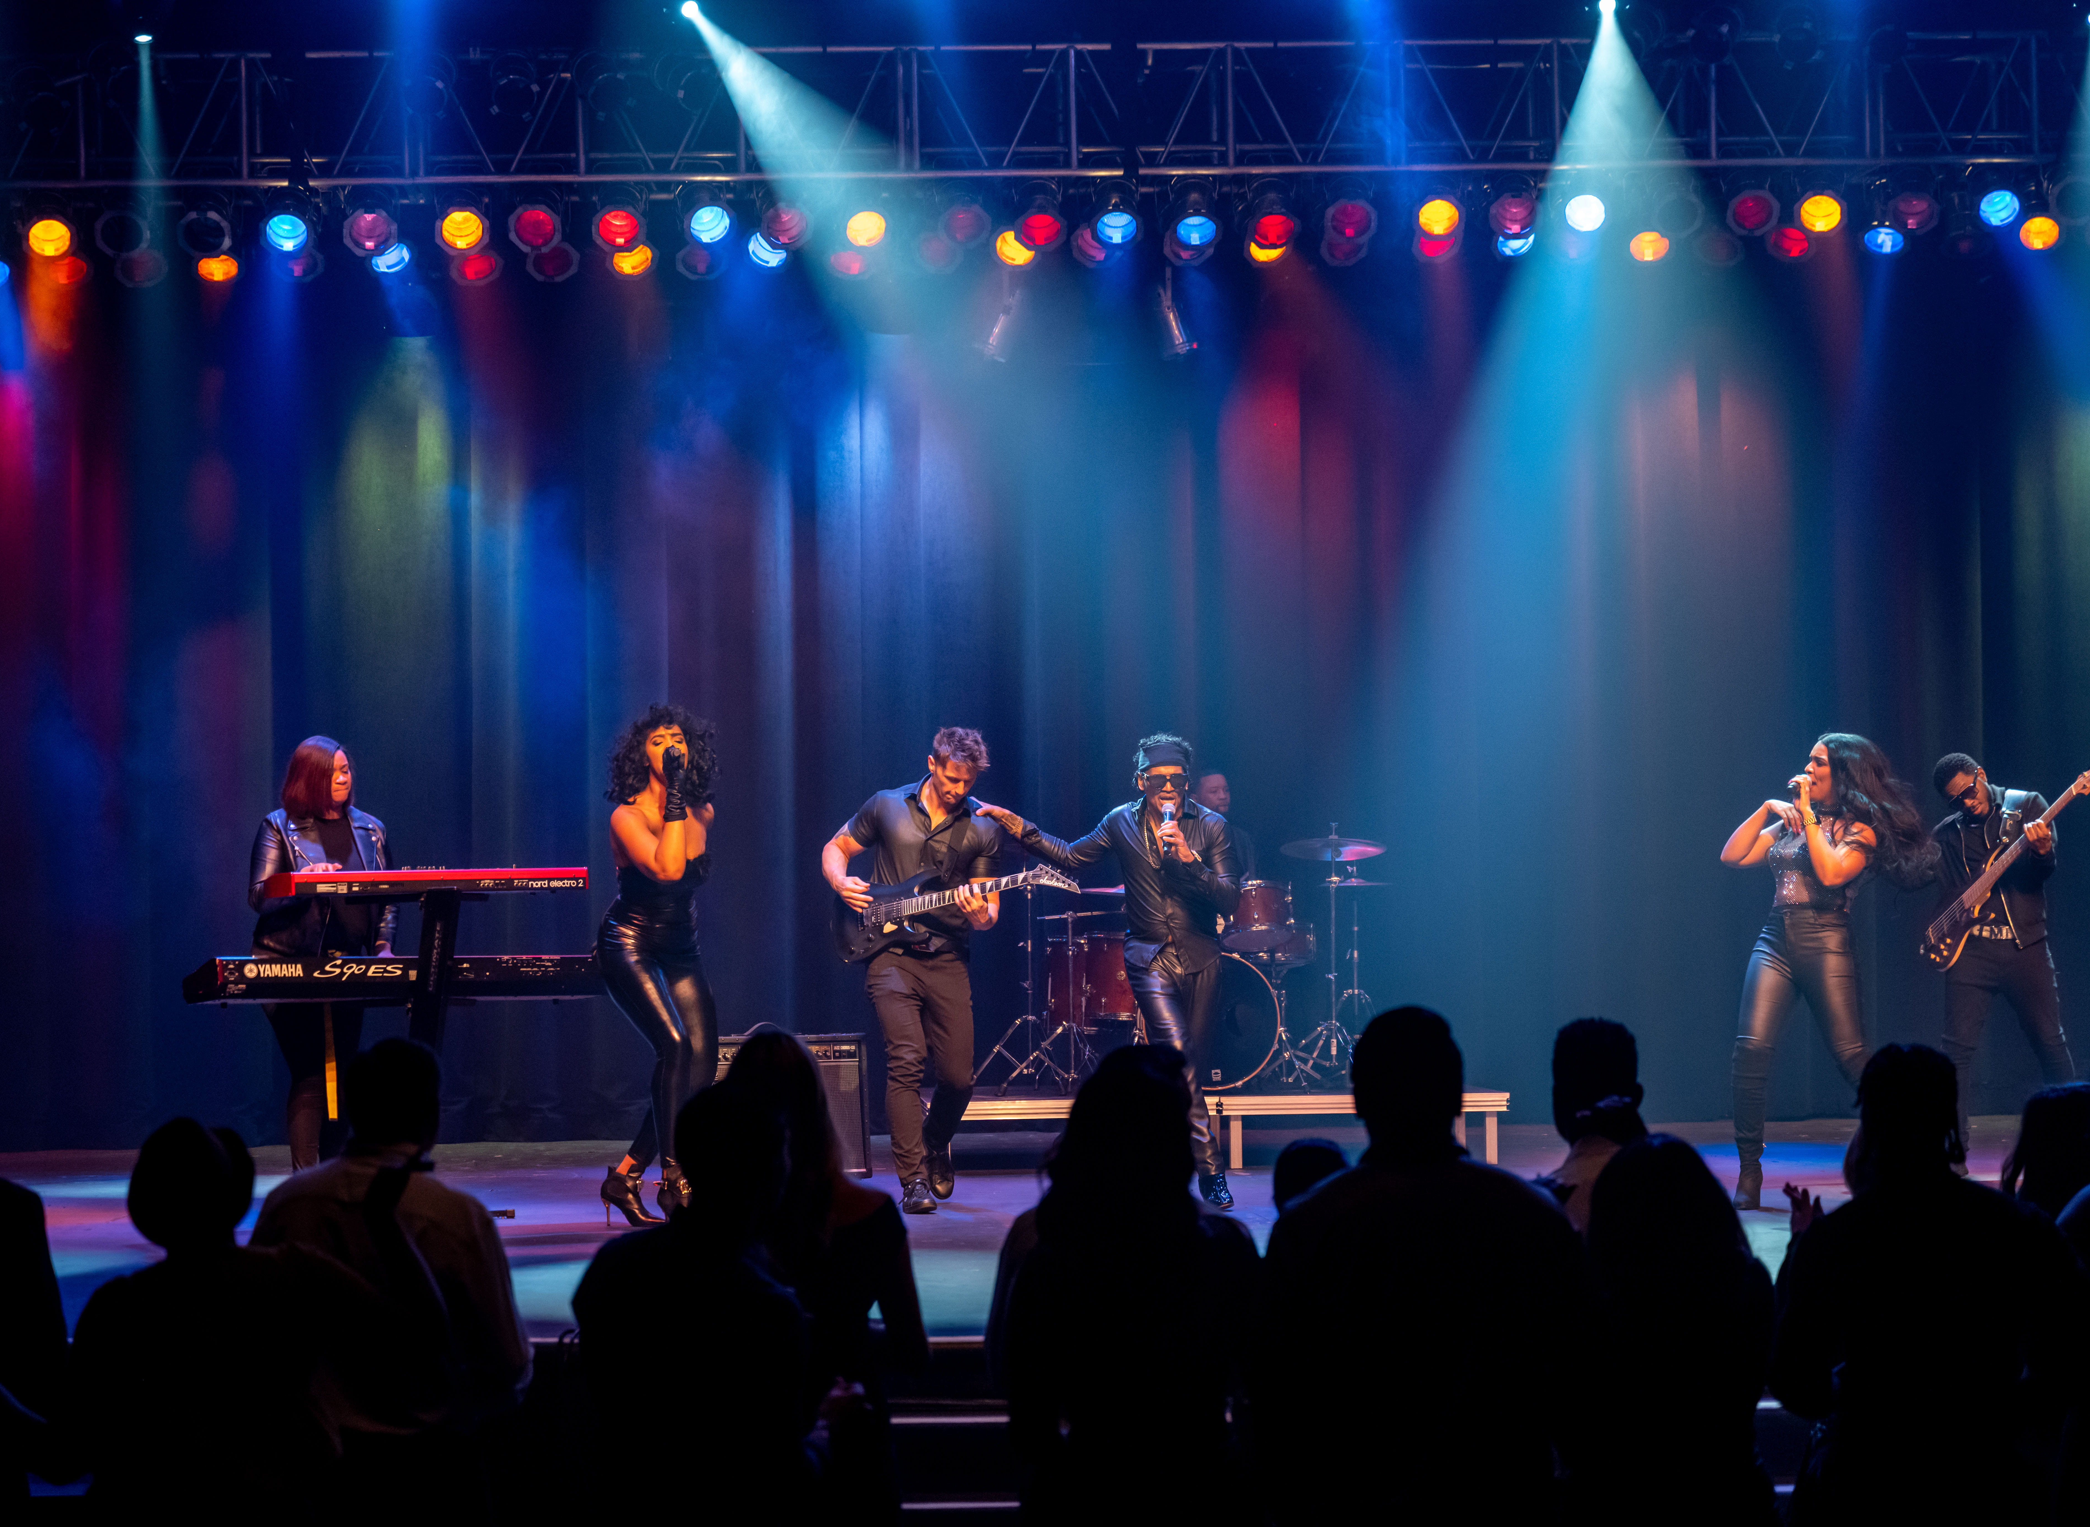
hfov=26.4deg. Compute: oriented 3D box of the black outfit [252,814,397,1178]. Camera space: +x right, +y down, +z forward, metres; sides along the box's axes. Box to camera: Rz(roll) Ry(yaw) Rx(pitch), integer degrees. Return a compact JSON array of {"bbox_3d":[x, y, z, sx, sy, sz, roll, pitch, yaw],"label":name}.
[{"bbox_3d":[-2.618,0.824,16.150,0.500,1.340,0.420,0,-2,-20],"label":"black outfit"}]

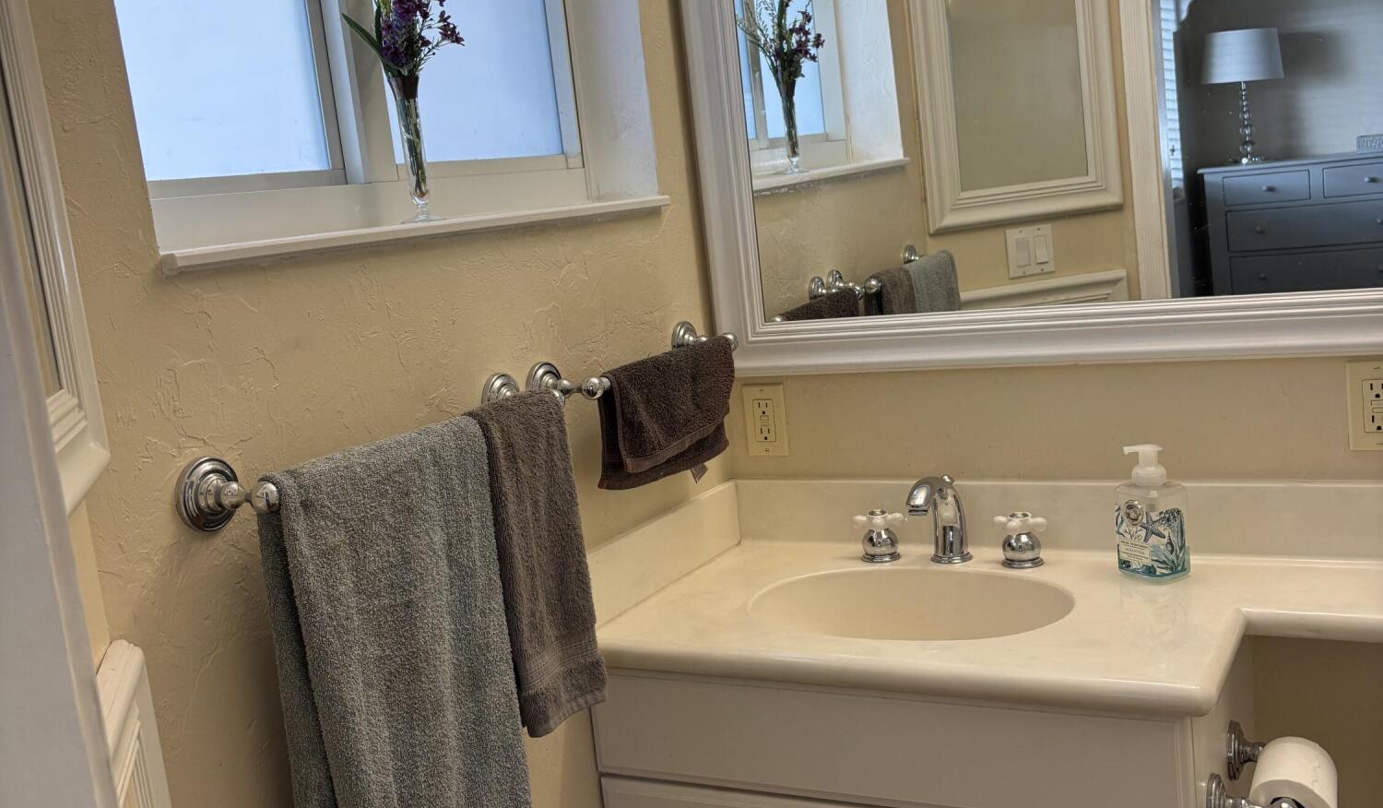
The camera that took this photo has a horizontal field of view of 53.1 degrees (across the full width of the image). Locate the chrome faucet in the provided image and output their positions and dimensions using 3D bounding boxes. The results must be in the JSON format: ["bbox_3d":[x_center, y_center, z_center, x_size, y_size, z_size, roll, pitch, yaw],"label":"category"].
[{"bbox_3d":[0.343,0.170,1.940,0.056,0.124,0.155,-1,11,29],"label":"chrome faucet"}]

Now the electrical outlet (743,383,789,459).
[{"bbox_3d":[0.114,0.026,2.161,0.070,0.114,0.010,-1,11,29],"label":"electrical outlet"}]

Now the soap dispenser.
[{"bbox_3d":[0.599,0.139,1.815,0.077,0.171,0.067,-10,10,-20],"label":"soap dispenser"}]

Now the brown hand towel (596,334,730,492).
[{"bbox_3d":[-0.026,0.009,1.909,0.060,0.166,0.325,-1,11,29],"label":"brown hand towel"}]

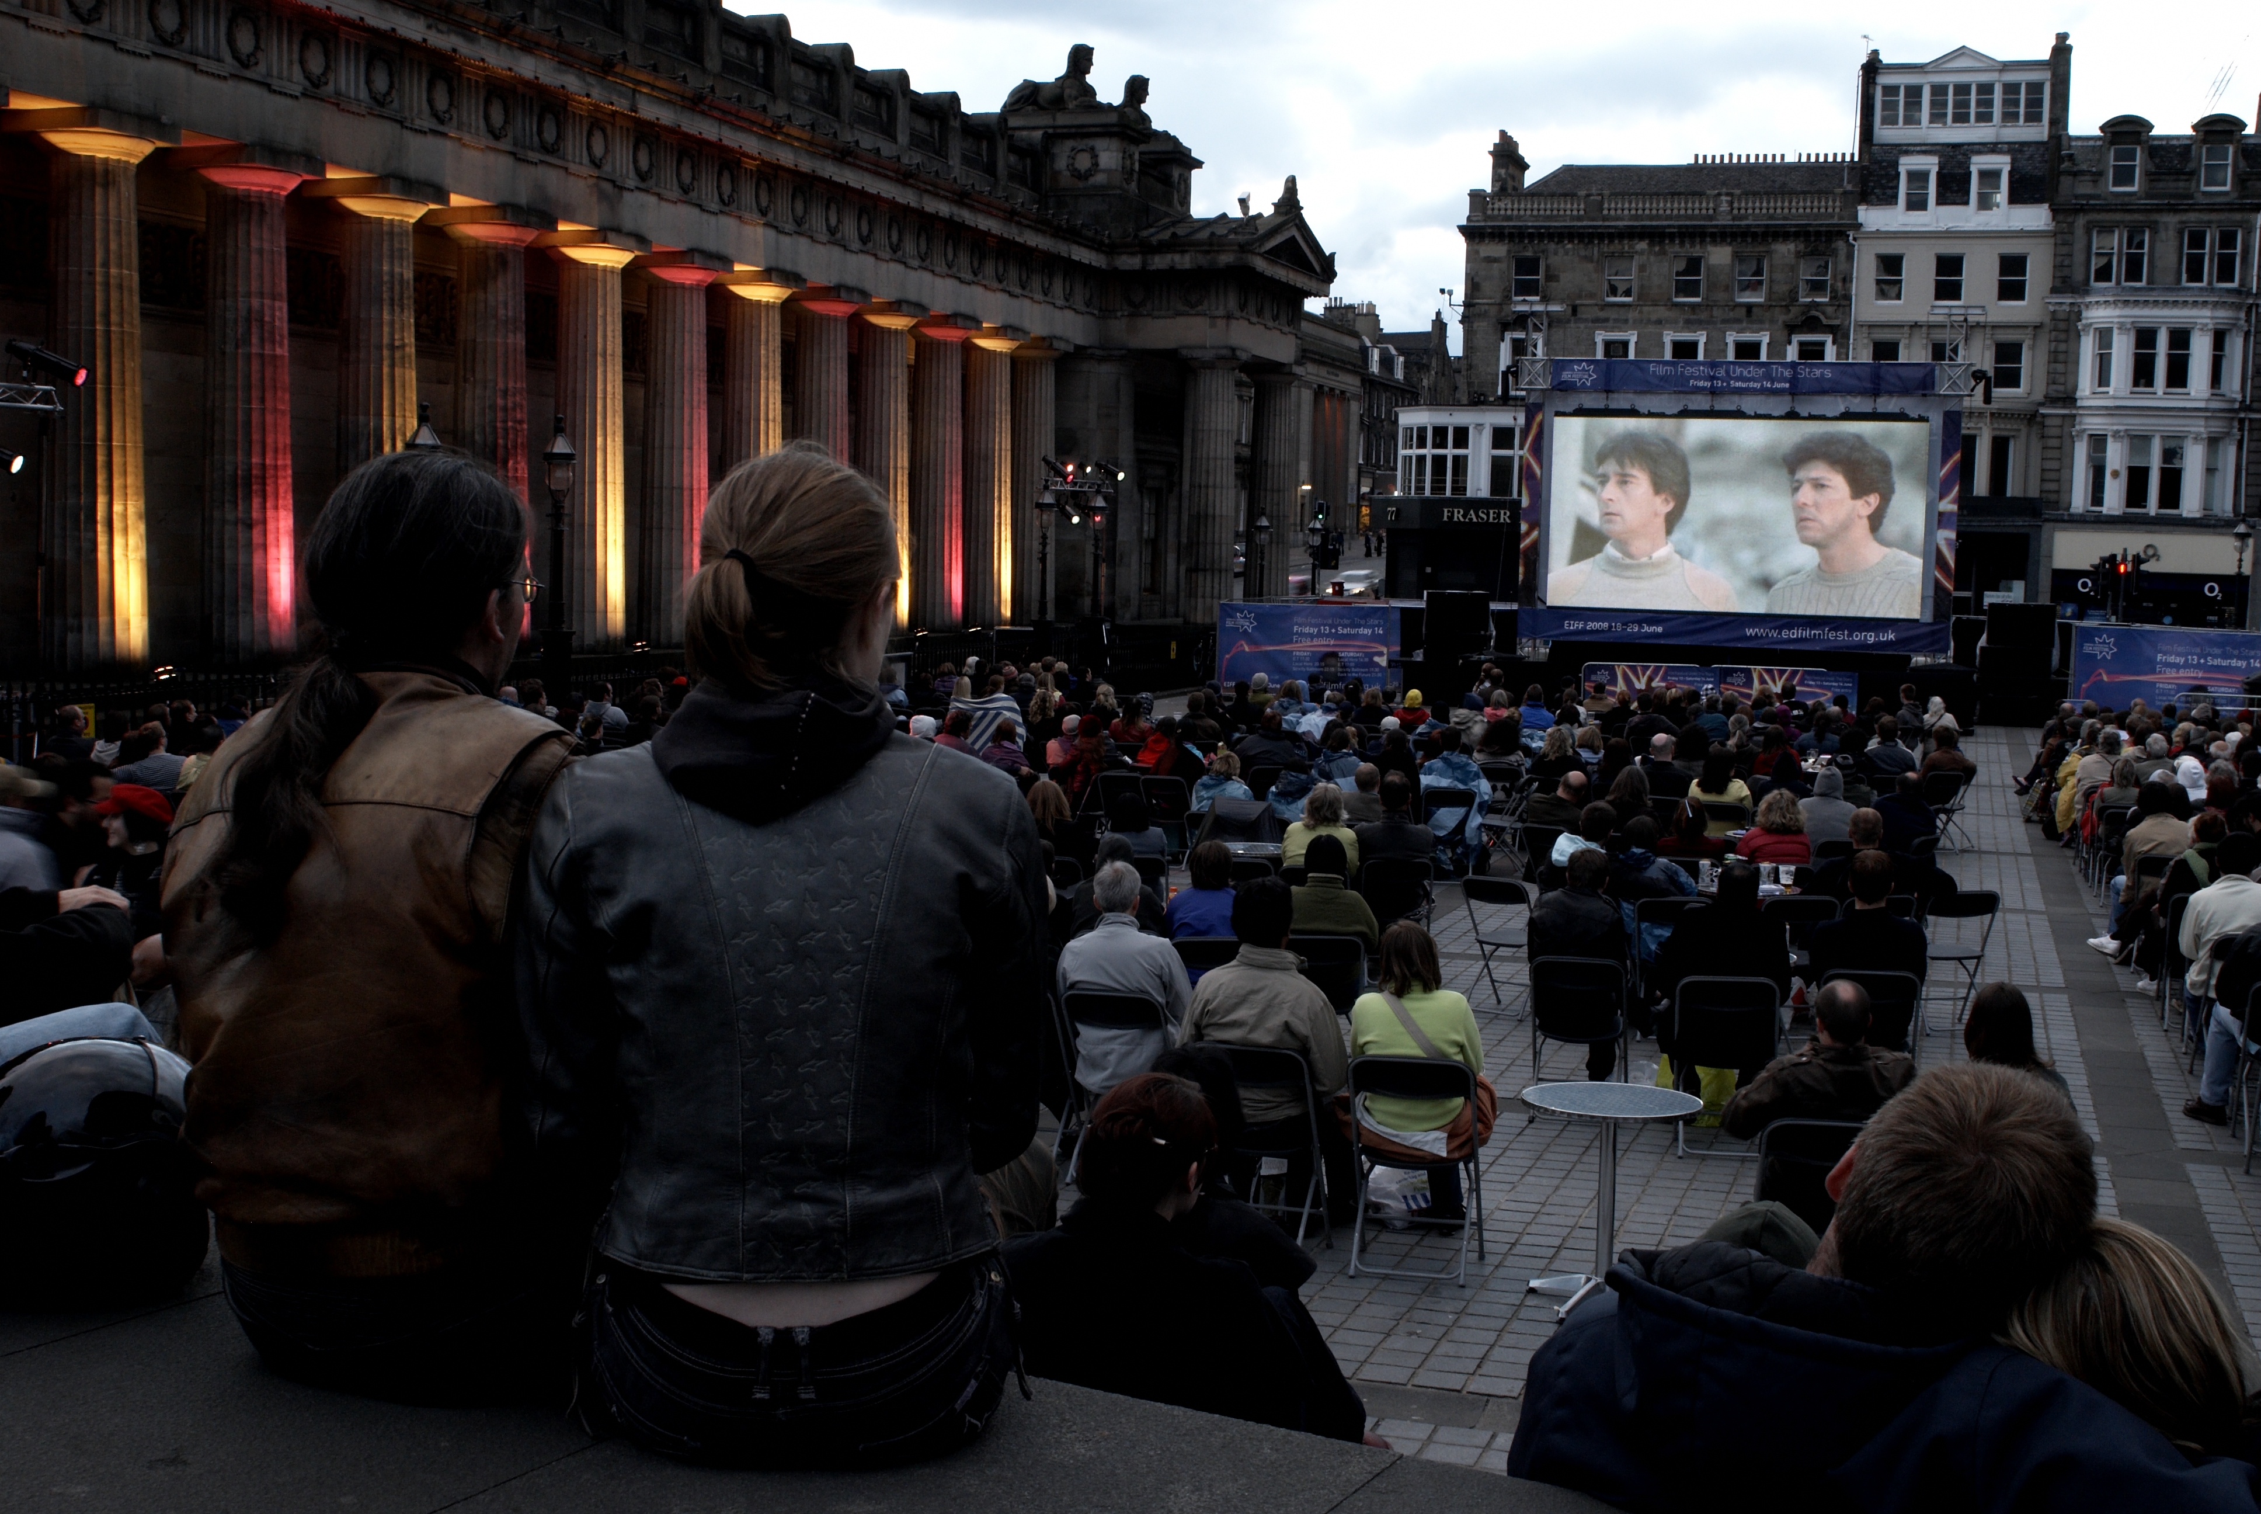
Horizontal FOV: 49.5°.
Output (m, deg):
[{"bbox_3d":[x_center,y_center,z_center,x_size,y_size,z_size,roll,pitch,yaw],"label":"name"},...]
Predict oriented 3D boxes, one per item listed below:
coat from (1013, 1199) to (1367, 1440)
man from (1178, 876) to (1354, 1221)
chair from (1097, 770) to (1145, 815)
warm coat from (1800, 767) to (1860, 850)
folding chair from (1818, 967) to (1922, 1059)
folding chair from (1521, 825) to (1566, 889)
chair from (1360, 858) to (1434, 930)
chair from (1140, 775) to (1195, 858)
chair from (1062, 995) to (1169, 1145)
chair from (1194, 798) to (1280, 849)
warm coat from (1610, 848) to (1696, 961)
[{"bbox_3d":[0.058,1.014,3.823,0.600,0.650,0.480,3,4,20],"label":"coat"},{"bbox_3d":[0.532,1.123,9.390,0.600,1.368,0.820,3,4,24],"label":"man"},{"bbox_3d":[-0.032,0.506,21.452,0.460,0.790,0.460,3,4,20],"label":"chair"},{"bbox_3d":[4.874,0.435,17.065,0.480,0.740,0.340,2,4,12],"label":"warm coat"},{"bbox_3d":[3.334,1.324,11.138,0.460,0.790,0.460,2,4,12],"label":"folding chair"},{"bbox_3d":[3.077,0.889,17.385,0.459,0.802,0.460,5,6,42],"label":"folding chair"},{"bbox_3d":[1.661,1.009,15.321,0.459,0.802,0.460,2,4,4],"label":"chair"},{"bbox_3d":[0.370,0.550,21.357,0.460,0.790,0.450,3,5,25],"label":"chair"},{"bbox_3d":[0.006,1.346,10.117,0.460,0.790,0.450,3,4,19],"label":"chair"},{"bbox_3d":[0.747,0.829,17.028,0.500,0.900,0.500,2,4,10],"label":"chair"},{"bbox_3d":[2.913,0.796,13.686,0.500,0.640,0.380,2,4,10],"label":"warm coat"}]

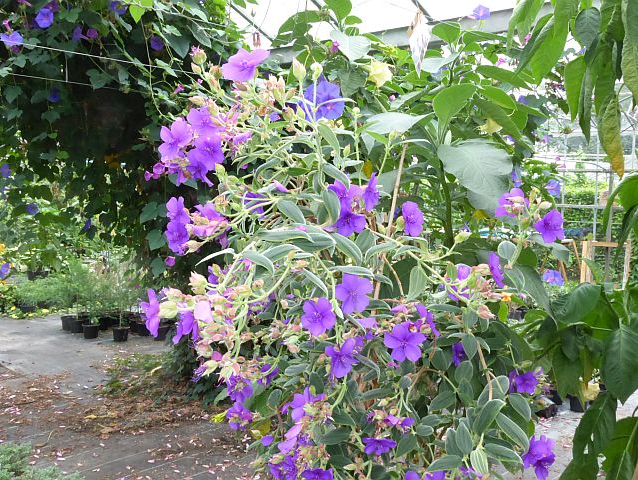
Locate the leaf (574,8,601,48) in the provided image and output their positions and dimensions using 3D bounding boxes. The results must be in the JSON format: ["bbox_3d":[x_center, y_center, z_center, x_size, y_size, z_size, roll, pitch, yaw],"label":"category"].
[{"bbox_3d":[0.643,-0.504,1.550,0.067,0.105,0.030,2,12,18],"label":"leaf"}]

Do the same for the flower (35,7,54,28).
[{"bbox_3d":[-1.273,-1.032,3.000,0.083,0.095,0.055,-2,12,-18],"label":"flower"}]

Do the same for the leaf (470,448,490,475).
[{"bbox_3d":[0.298,0.413,1.200,0.036,0.054,0.018,1,-12,9],"label":"leaf"}]

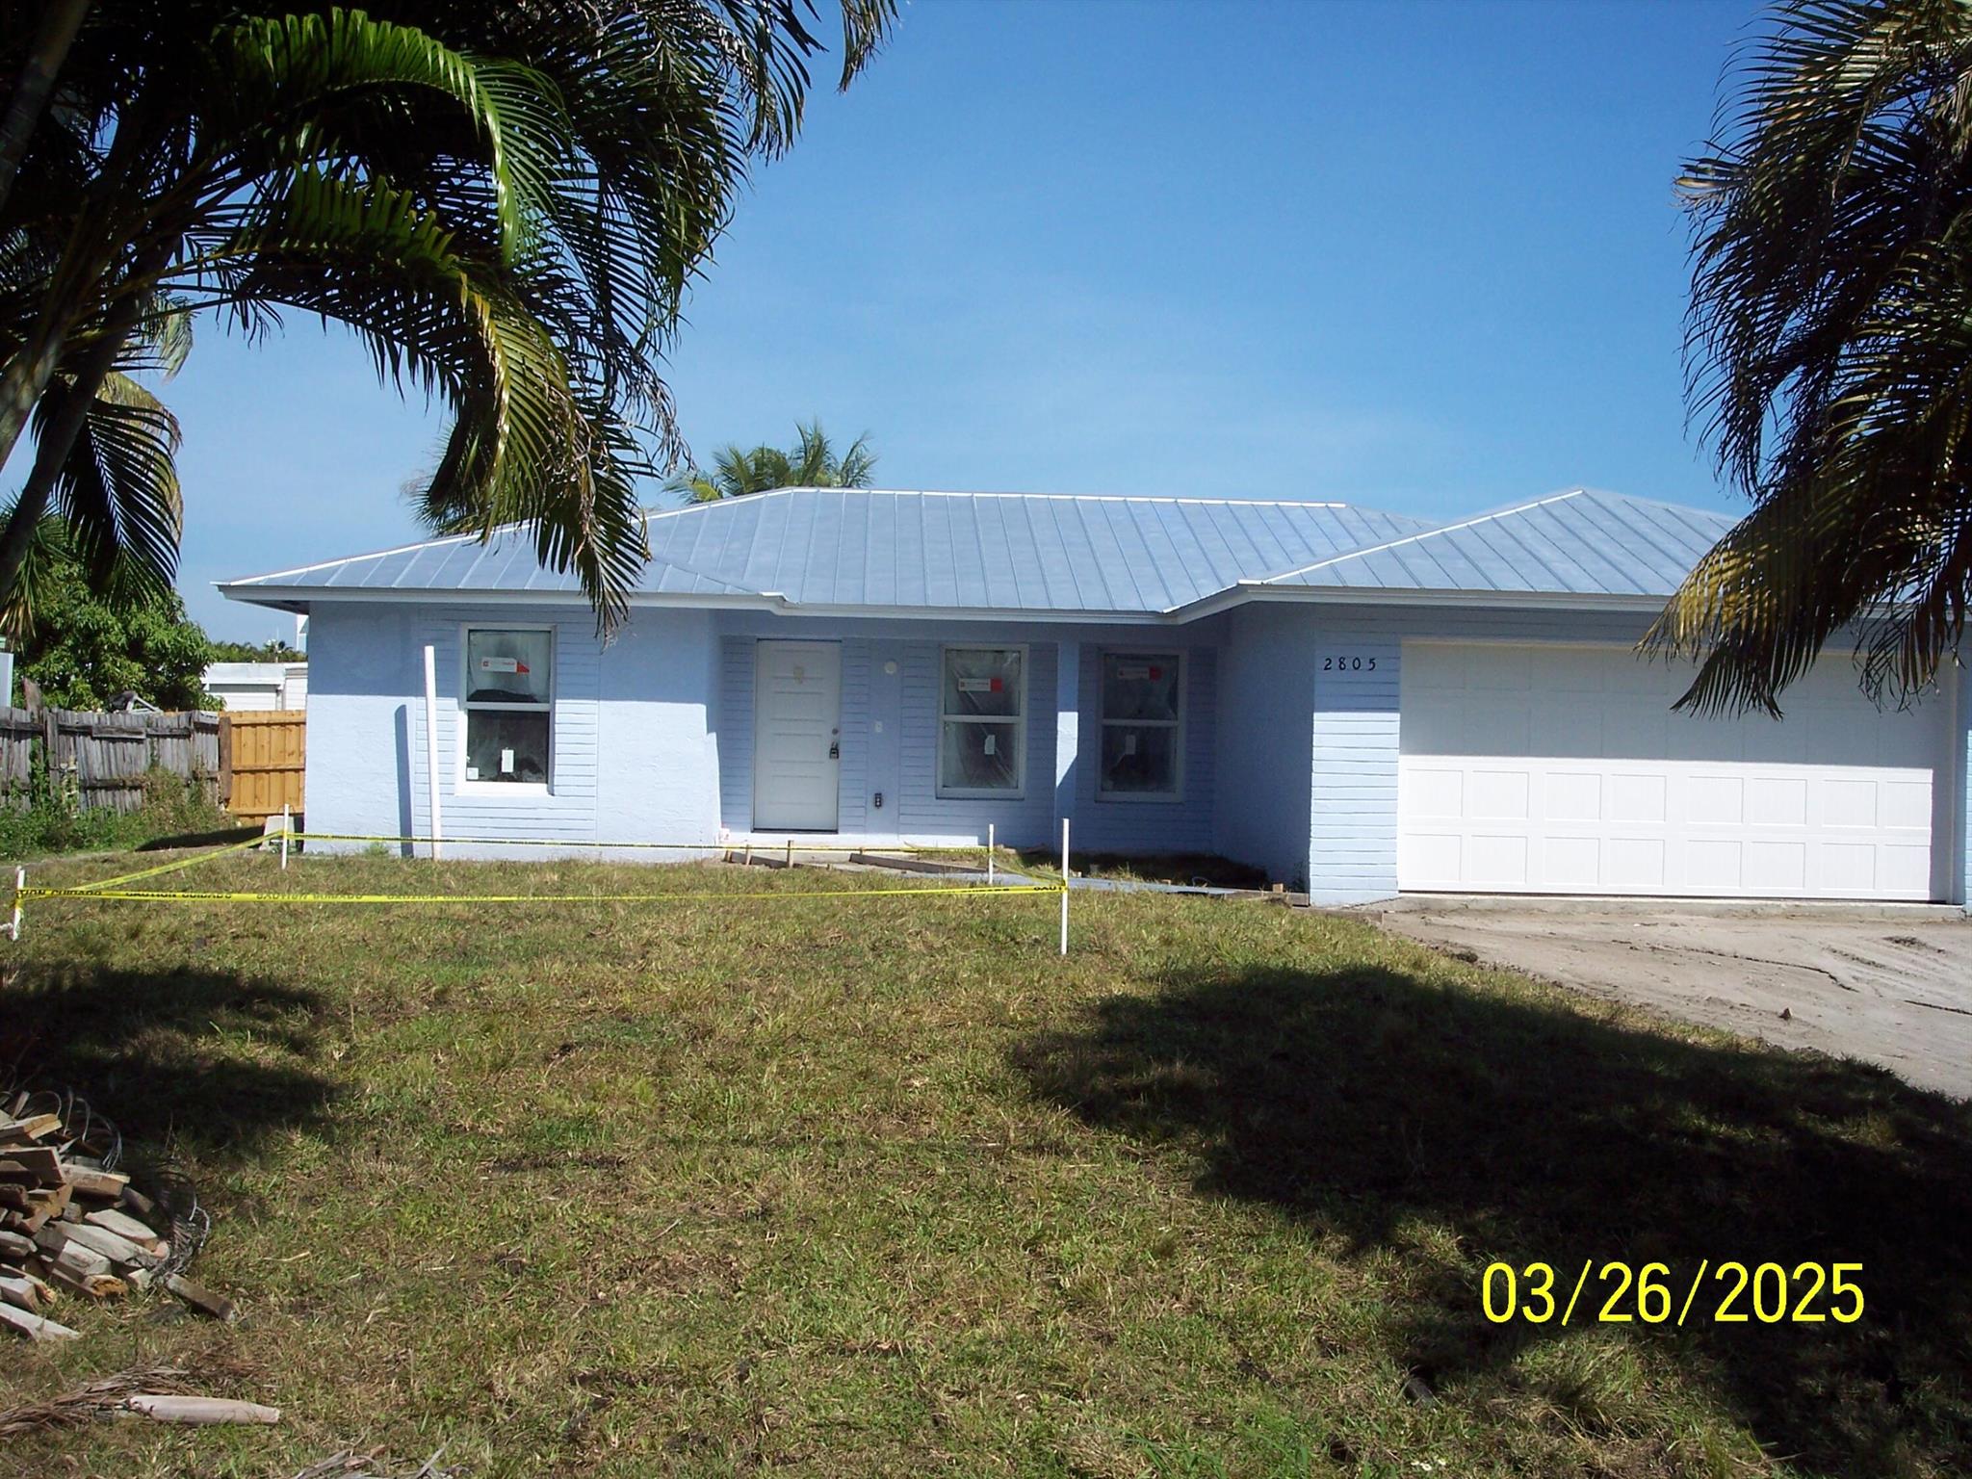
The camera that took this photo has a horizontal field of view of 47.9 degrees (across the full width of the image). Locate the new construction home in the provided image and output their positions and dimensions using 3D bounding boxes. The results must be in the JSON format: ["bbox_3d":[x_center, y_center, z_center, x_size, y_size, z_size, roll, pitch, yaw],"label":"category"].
[{"bbox_3d":[1.111,-0.898,25.878,17.376,4.266,15.704,1,1,-2],"label":"new construction home"}]

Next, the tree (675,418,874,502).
[{"bbox_3d":[-4.496,-2.953,46.070,4.800,7.398,4.800,1,1,-2],"label":"tree"}]

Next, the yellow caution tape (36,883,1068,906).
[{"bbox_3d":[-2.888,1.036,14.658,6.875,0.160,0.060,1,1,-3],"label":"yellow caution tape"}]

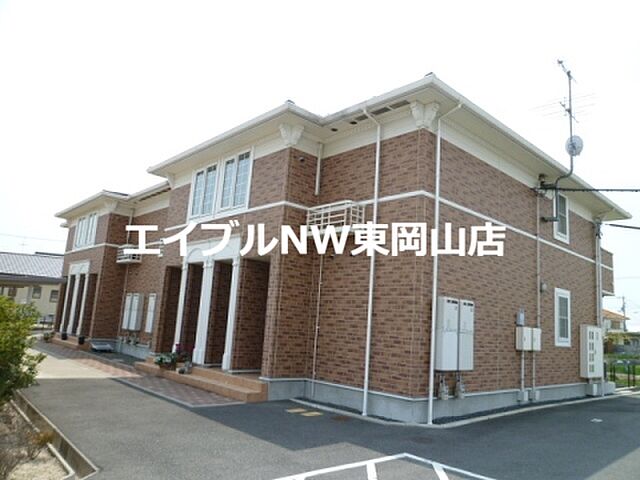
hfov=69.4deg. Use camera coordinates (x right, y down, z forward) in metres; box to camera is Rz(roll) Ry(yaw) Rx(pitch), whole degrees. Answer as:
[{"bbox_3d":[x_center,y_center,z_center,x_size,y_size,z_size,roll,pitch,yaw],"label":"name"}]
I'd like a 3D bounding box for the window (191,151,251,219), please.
[{"bbox_3d":[-2.586,-1.317,11.791,0.110,1.380,2.860,13,-13,-41],"label":"window"}]

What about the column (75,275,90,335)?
[{"bbox_3d":[-9.513,2.591,18.605,0.090,2.500,0.190,13,-13,-41],"label":"column"}]

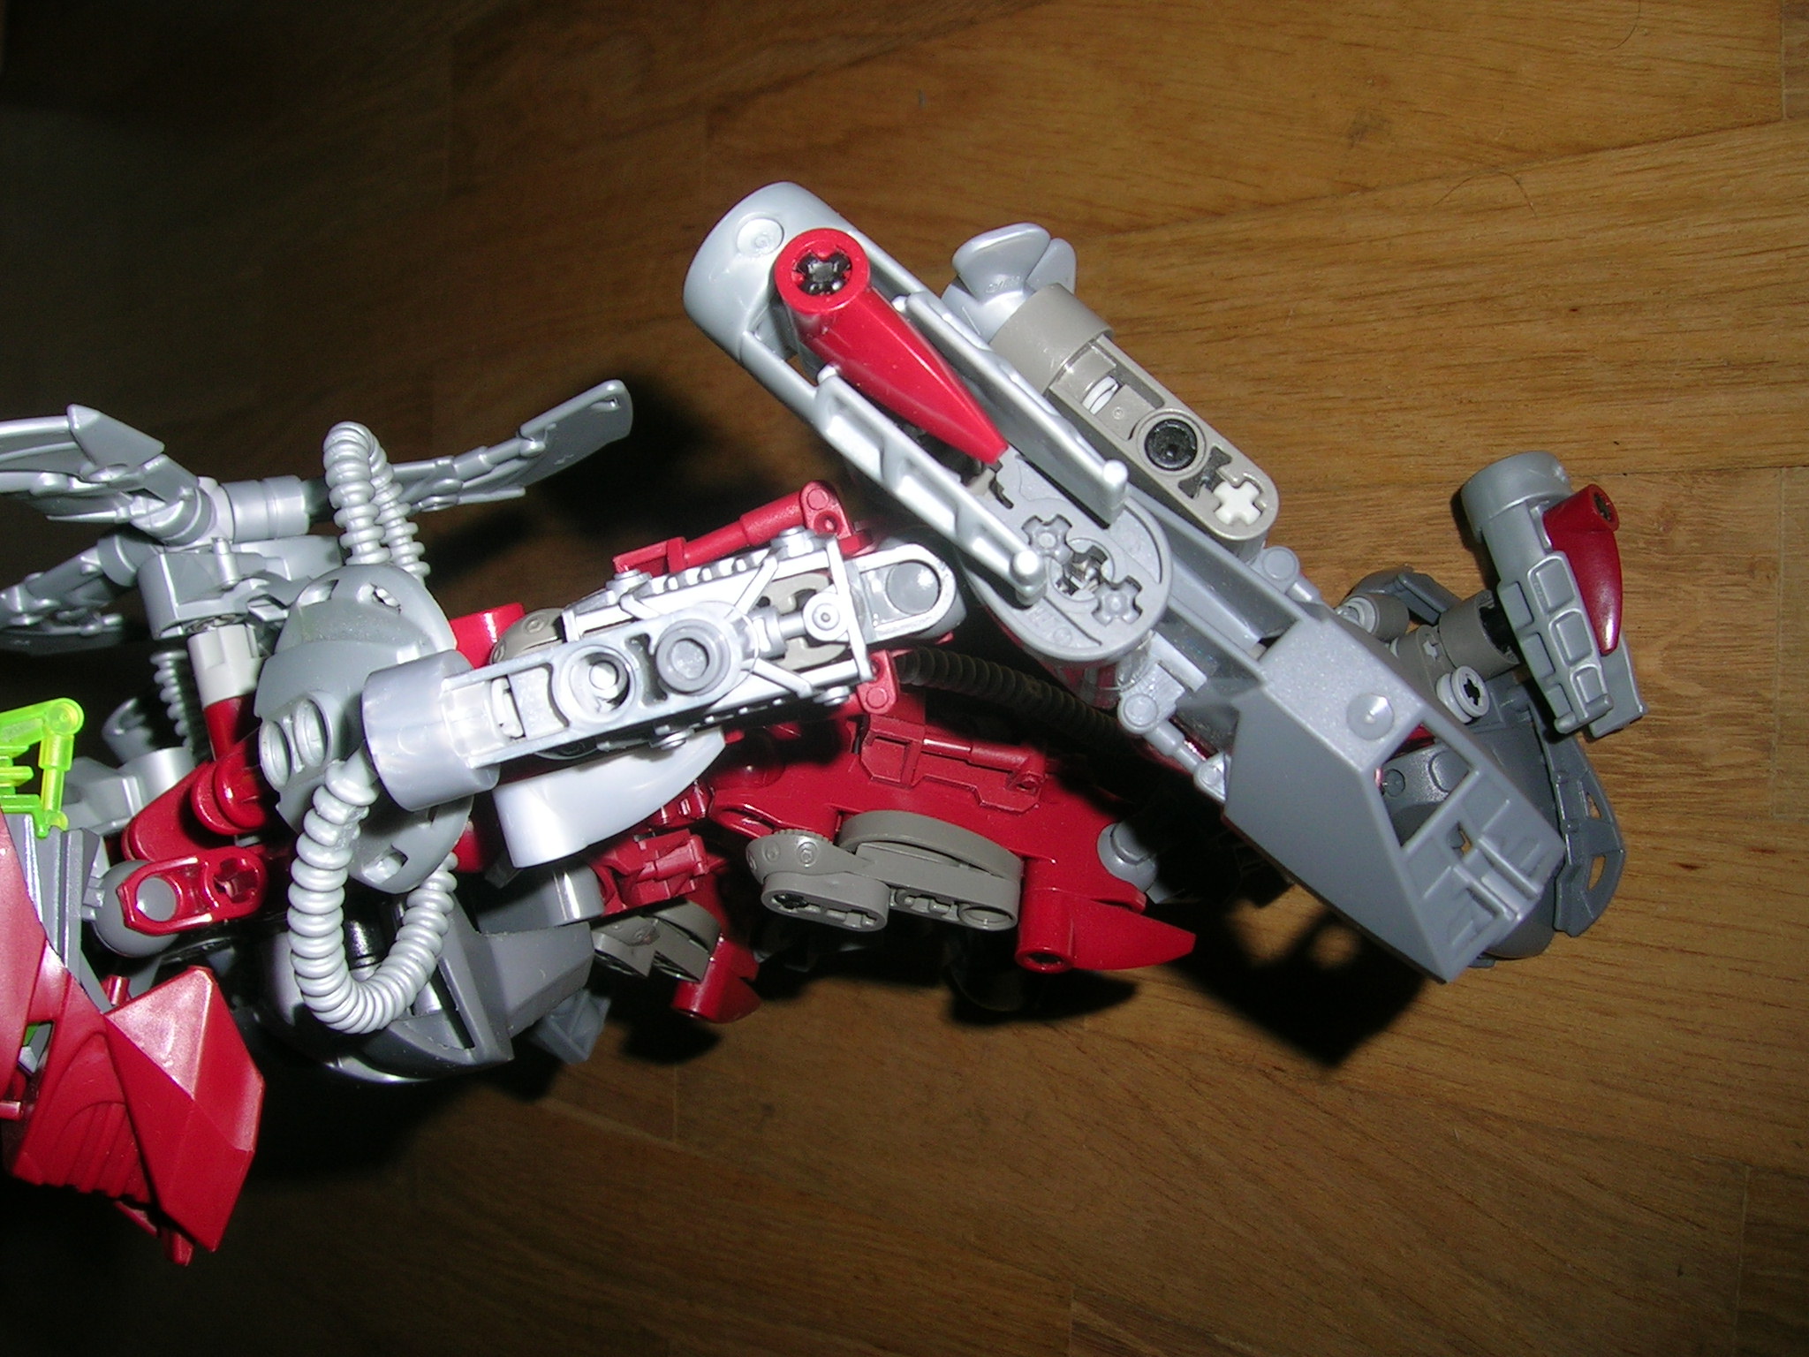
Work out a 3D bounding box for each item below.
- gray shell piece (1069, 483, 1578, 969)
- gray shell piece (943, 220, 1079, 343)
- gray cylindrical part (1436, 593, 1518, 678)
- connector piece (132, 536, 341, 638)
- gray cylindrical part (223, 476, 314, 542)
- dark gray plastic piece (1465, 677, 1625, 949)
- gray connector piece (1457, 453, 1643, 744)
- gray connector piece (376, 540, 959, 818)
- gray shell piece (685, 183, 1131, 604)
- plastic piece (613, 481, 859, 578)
[{"bbox_3d":[0.042,0.003,0.195,0.062,0.023,0.019,43,164,13],"label":"gray shell piece"},{"bbox_3d":[0.010,-0.038,0.179,0.011,0.013,0.013,40,118,12],"label":"gray shell piece"},{"bbox_3d":[0.083,-0.006,0.265,0.008,0.012,0.012,-31,70,38],"label":"gray cylindrical part"},{"bbox_3d":[-0.083,-0.011,0.229,0.010,0.025,0.013,-30,69,58],"label":"connector piece"},{"bbox_3d":[-0.081,-0.021,0.233,0.007,0.011,0.007,-6,90,61],"label":"gray cylindrical part"},{"bbox_3d":[0.091,0.020,0.268,0.027,0.018,0.041,-12,81,44],"label":"dark gray plastic piece"},{"bbox_3d":[0.091,-0.012,0.257,0.014,0.015,0.041,-19,93,26],"label":"gray connector piece"},{"bbox_3d":[-0.018,-0.002,0.162,0.017,0.053,0.015,163,90,-75],"label":"gray connector piece"},{"bbox_3d":[0.000,-0.026,0.167,0.044,0.012,0.015,42,90,0],"label":"gray shell piece"},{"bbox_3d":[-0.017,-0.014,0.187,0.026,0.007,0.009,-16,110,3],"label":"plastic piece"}]

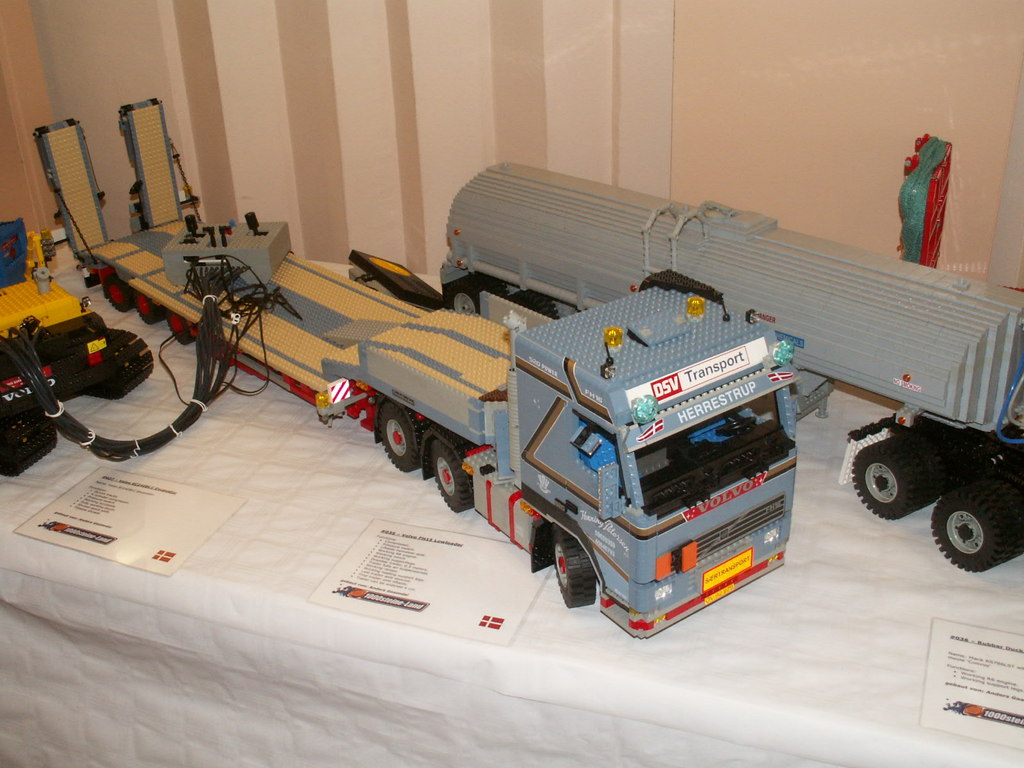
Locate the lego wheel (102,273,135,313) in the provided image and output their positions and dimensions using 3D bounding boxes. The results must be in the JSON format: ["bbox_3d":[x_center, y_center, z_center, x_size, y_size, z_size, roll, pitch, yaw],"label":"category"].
[{"bbox_3d":[-0.617,-0.147,1.739,0.061,0.061,0.026,17,34,32],"label":"lego wheel"}]

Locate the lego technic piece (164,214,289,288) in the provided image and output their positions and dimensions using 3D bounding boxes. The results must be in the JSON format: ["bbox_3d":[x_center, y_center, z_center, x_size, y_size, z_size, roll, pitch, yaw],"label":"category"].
[{"bbox_3d":[-0.426,-0.214,1.638,0.160,0.093,0.108,0,29,5],"label":"lego technic piece"}]

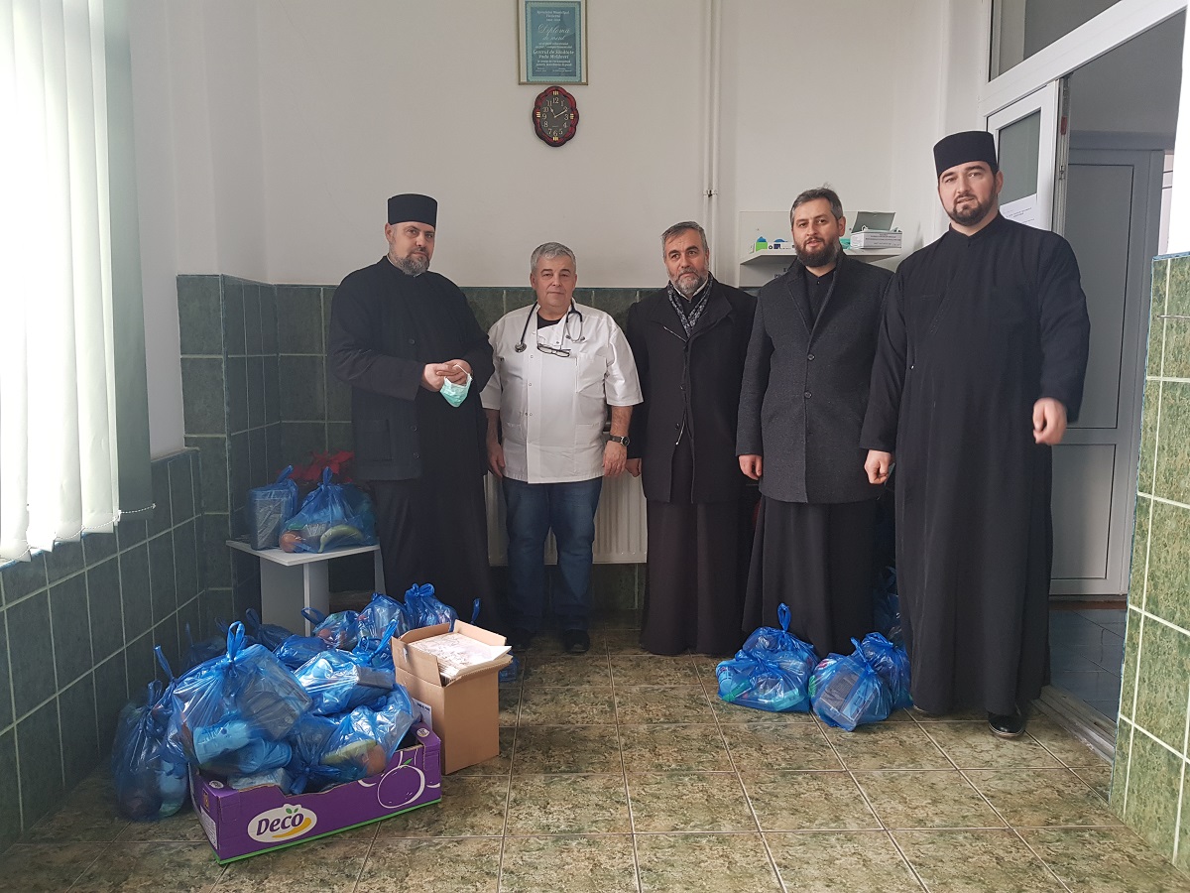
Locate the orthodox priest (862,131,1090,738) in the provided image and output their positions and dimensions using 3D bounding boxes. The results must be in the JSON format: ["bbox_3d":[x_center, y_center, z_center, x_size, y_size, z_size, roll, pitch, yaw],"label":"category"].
[{"bbox_3d":[1.245,-0.052,3.014,0.700,1.930,0.460,2,7,20],"label":"orthodox priest"}]

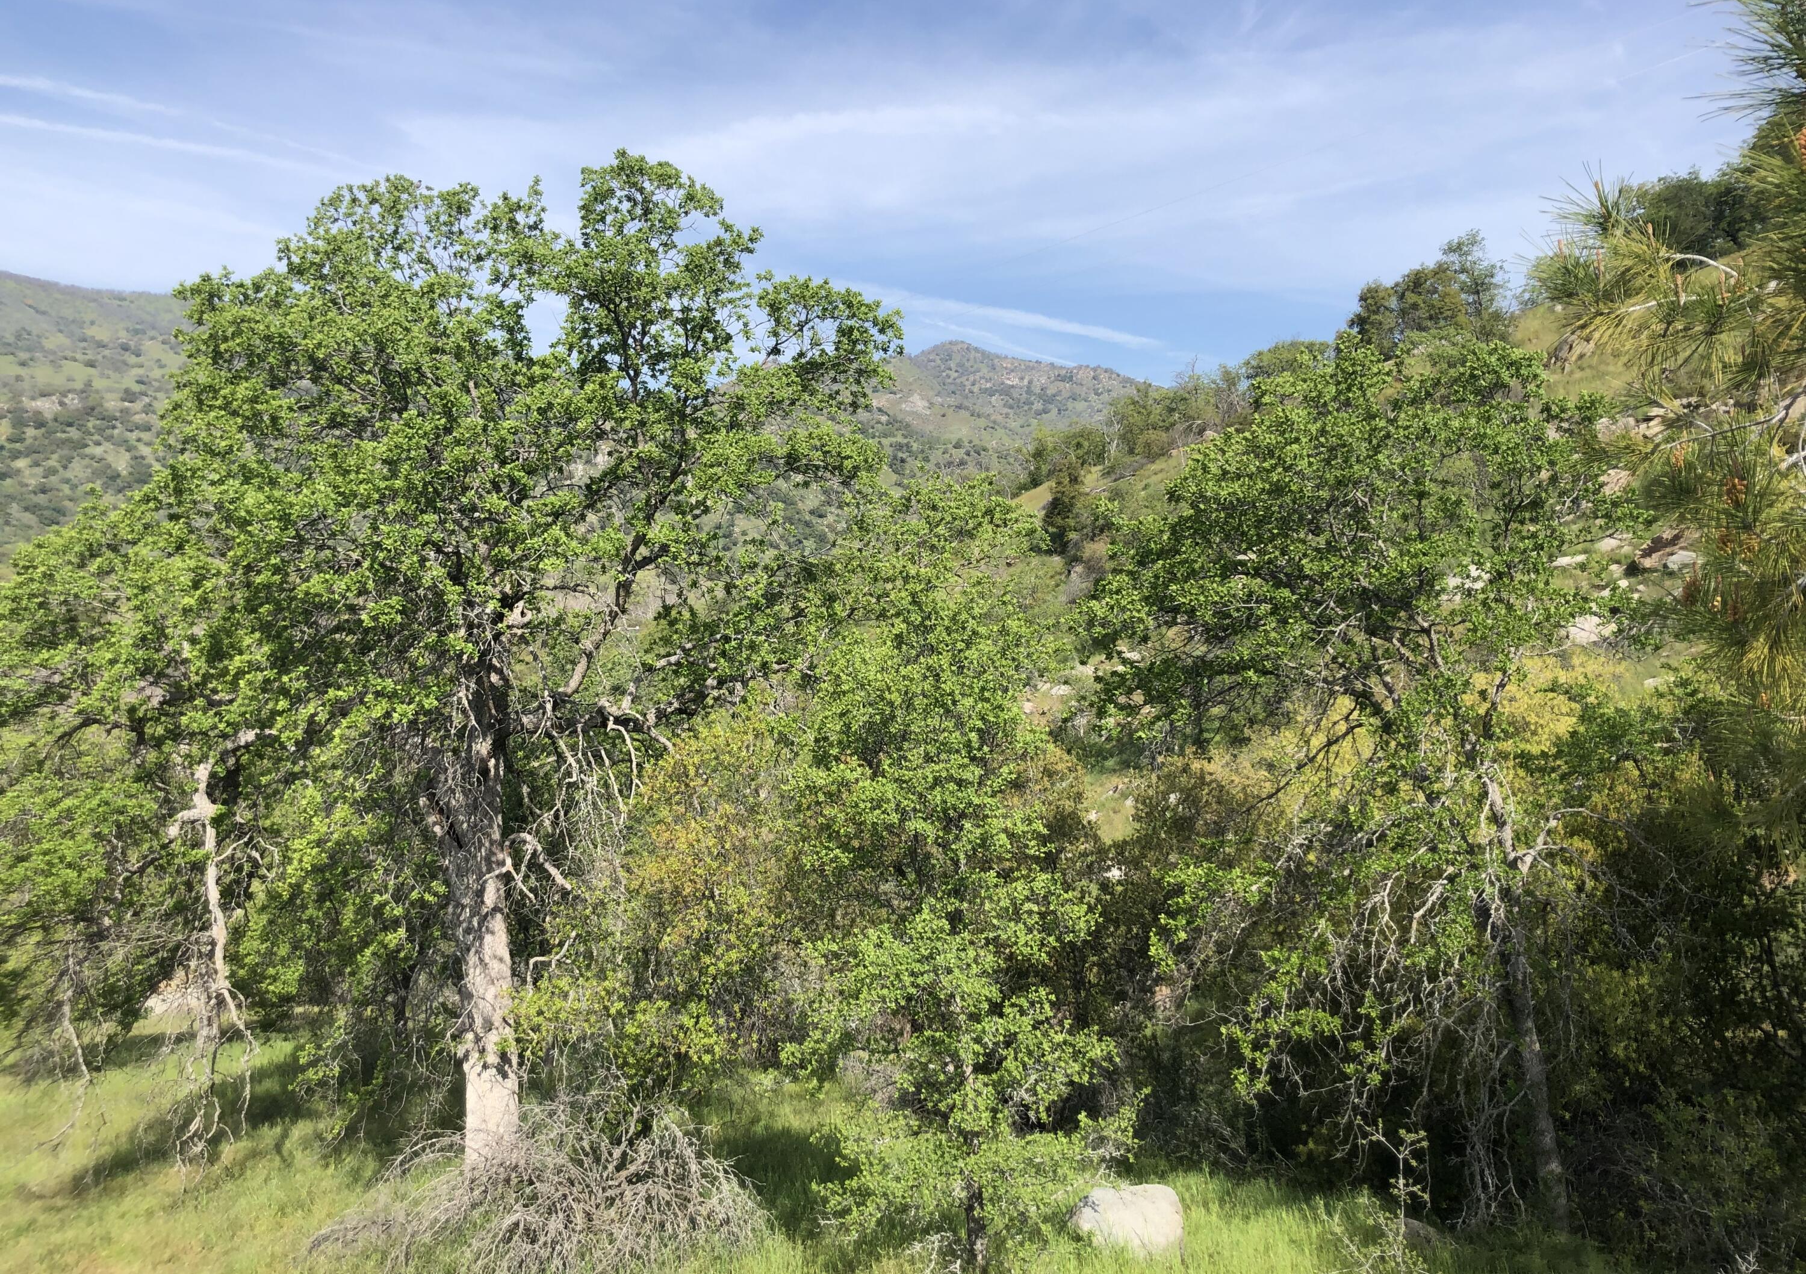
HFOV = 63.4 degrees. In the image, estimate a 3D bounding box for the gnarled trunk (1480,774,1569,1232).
[{"bbox_3d":[6.091,3.577,14.300,0.860,4.500,0.620,0,0,0],"label":"gnarled trunk"}]

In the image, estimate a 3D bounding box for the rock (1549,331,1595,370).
[{"bbox_3d":[26.067,-11.203,57.000,1.800,1.450,1.500,0,0,0],"label":"rock"}]

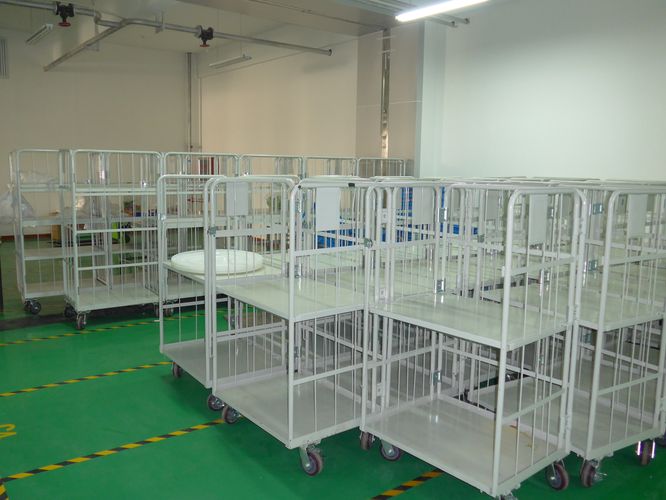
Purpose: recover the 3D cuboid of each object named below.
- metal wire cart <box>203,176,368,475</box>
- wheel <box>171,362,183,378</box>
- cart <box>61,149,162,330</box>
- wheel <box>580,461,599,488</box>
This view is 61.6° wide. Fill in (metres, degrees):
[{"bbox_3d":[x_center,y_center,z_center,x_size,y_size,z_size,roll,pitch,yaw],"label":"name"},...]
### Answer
[{"bbox_3d":[-0.213,0.360,3.183,0.633,1.502,0.822,-5,10,-38],"label":"metal wire cart"},{"bbox_3d":[-1.171,0.894,4.177,0.050,0.127,0.127,1,8,0],"label":"wheel"},{"bbox_3d":[-2.219,-0.126,5.626,0.815,1.698,0.613,-5,10,-36],"label":"cart"},{"bbox_3d":[1.295,1.133,2.817,0.052,0.132,0.127,8,11,41],"label":"wheel"}]

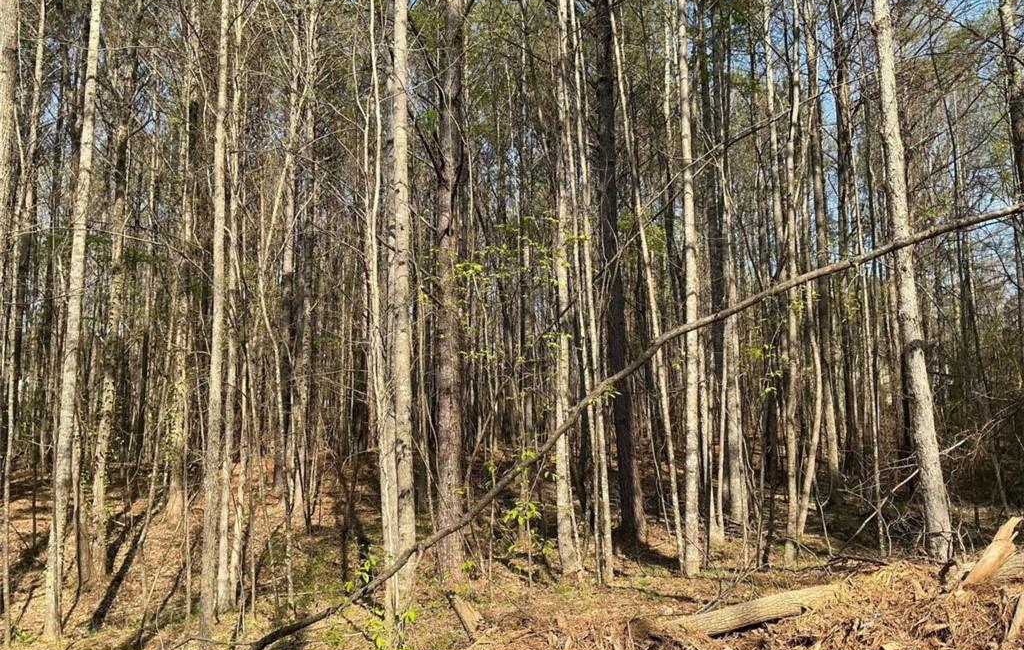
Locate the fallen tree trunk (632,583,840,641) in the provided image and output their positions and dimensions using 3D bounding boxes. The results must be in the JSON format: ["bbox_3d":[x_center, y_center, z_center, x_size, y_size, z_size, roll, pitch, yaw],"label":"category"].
[{"bbox_3d":[1.860,2.297,6.675,1.764,0.180,0.180,-3,-5,-15],"label":"fallen tree trunk"}]

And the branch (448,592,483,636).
[{"bbox_3d":[-0.389,2.325,6.725,0.150,0.140,0.580,1,4,-18],"label":"branch"}]

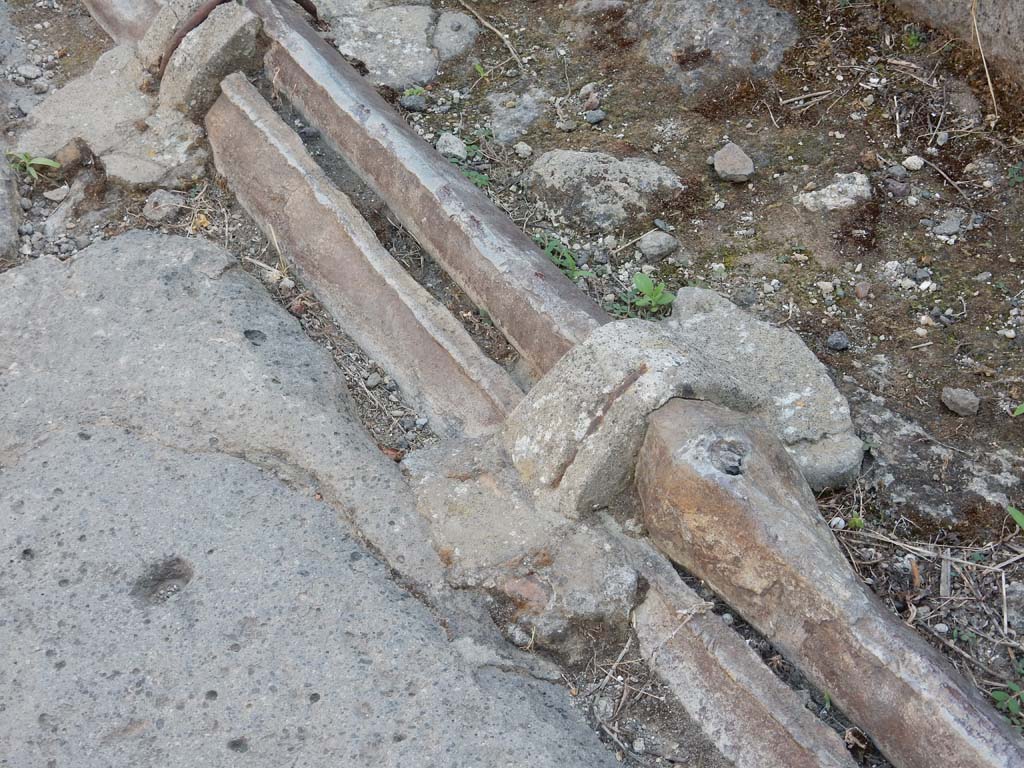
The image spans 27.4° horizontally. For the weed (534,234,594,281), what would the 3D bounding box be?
[{"bbox_3d":[0.058,-0.139,2.313,0.066,0.035,0.060,20,42,23],"label":"weed"}]

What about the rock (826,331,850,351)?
[{"bbox_3d":[0.343,-0.046,2.206,0.026,0.018,0.022,0,38,0],"label":"rock"}]

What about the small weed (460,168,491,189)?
[{"bbox_3d":[-0.043,-0.240,2.453,0.035,0.020,0.035,0,38,0],"label":"small weed"}]

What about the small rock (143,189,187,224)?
[{"bbox_3d":[-0.463,-0.236,2.797,0.058,0.029,0.039,0,38,0],"label":"small rock"}]

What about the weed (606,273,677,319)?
[{"bbox_3d":[0.163,-0.111,2.630,0.085,0.036,0.057,0,38,0],"label":"weed"}]

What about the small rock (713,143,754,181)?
[{"bbox_3d":[0.303,-0.303,2.876,0.056,0.037,0.043,0,38,0],"label":"small rock"}]

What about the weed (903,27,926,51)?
[{"bbox_3d":[0.605,-0.521,3.165,0.034,0.023,0.031,0,38,0],"label":"weed"}]

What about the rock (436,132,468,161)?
[{"bbox_3d":[-0.072,-0.283,2.504,0.037,0.026,0.034,0,38,0],"label":"rock"}]

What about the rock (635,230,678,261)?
[{"bbox_3d":[0.162,-0.154,2.337,0.047,0.028,0.038,0,38,0],"label":"rock"}]

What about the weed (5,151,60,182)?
[{"bbox_3d":[-0.655,-0.298,2.874,0.074,0.030,0.045,0,38,0],"label":"weed"}]

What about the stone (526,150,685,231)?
[{"bbox_3d":[0.106,-0.221,2.399,0.178,0.060,0.125,6,38,8],"label":"stone"}]

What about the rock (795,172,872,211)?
[{"bbox_3d":[0.371,-0.222,2.424,0.095,0.028,0.055,-13,40,-16],"label":"rock"}]

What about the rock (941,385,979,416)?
[{"bbox_3d":[0.528,0.021,2.473,0.044,0.023,0.029,9,39,12],"label":"rock"}]

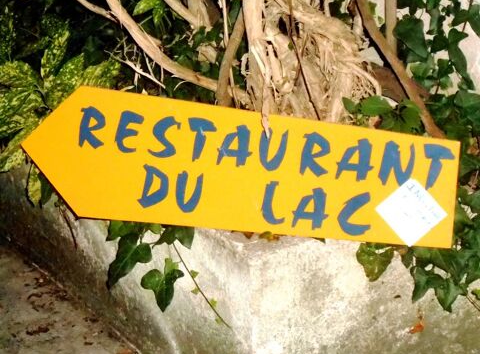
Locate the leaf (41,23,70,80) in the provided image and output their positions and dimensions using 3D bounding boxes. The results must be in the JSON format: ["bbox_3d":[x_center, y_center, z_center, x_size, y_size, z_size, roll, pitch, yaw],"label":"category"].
[{"bbox_3d":[-0.374,-0.254,2.950,0.061,0.114,0.030,-3,-20,-10],"label":"leaf"}]

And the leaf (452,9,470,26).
[{"bbox_3d":[0.452,-0.325,2.970,0.037,0.033,0.015,0,-18,0],"label":"leaf"}]

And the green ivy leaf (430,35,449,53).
[{"bbox_3d":[0.336,-0.225,2.450,0.030,0.032,0.020,-1,15,0],"label":"green ivy leaf"}]

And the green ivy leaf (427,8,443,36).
[{"bbox_3d":[0.394,-0.315,2.950,0.032,0.057,0.020,4,-17,13],"label":"green ivy leaf"}]

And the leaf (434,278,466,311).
[{"bbox_3d":[0.321,0.179,2.220,0.049,0.050,0.022,-3,15,-6],"label":"leaf"}]

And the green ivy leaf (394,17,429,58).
[{"bbox_3d":[0.344,-0.280,2.920,0.068,0.080,0.025,2,-17,7],"label":"green ivy leaf"}]

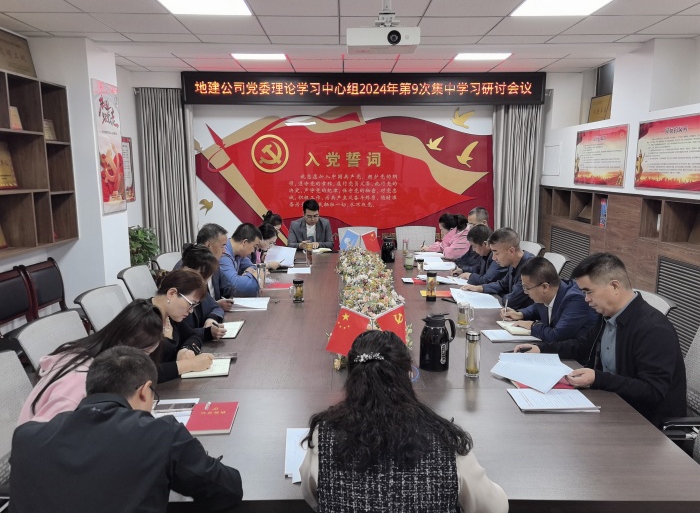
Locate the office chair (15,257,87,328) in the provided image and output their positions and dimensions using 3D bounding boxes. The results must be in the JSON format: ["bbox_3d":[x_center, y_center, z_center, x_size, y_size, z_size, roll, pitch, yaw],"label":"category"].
[{"bbox_3d":[-2.371,0.479,4.590,0.570,0.940,0.500,0,9,-1],"label":"office chair"}]

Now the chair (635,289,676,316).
[{"bbox_3d":[1.409,0.693,3.157,0.620,0.990,0.580,0,9,-1],"label":"chair"}]

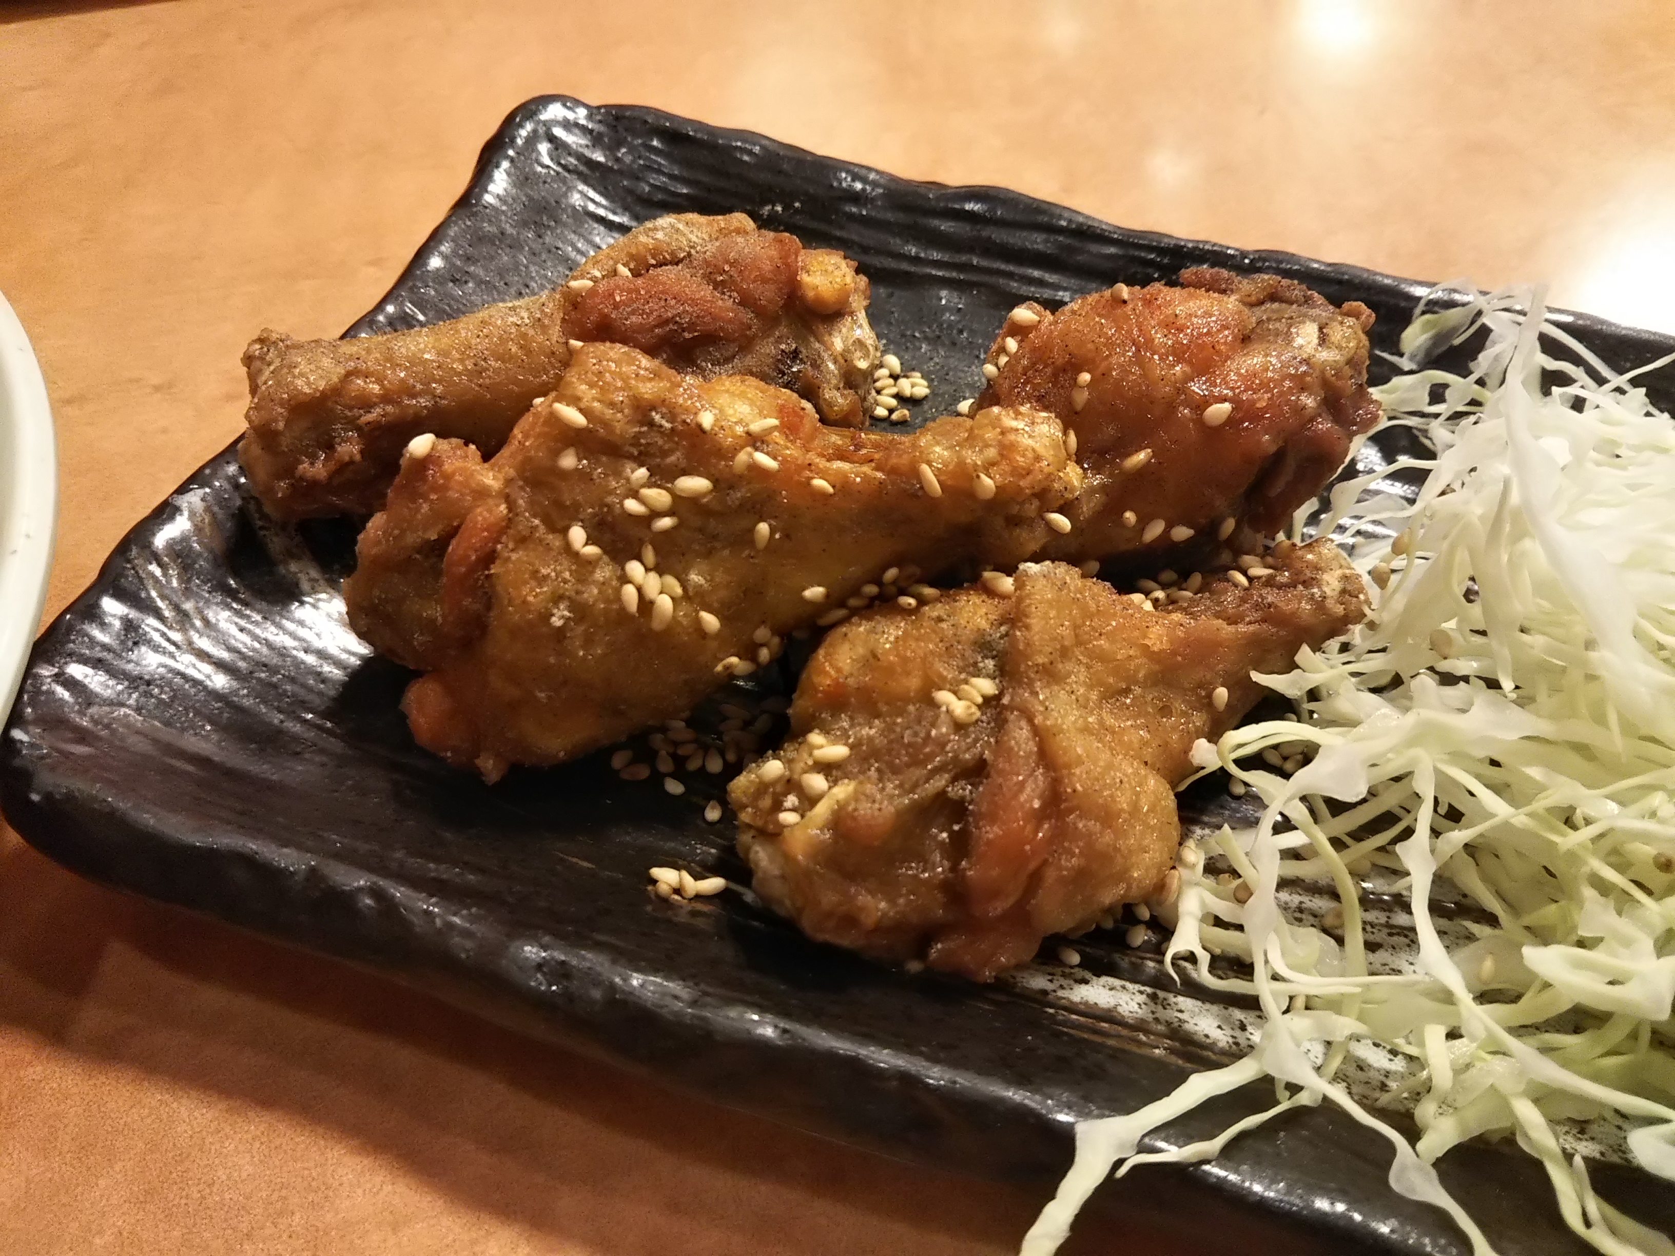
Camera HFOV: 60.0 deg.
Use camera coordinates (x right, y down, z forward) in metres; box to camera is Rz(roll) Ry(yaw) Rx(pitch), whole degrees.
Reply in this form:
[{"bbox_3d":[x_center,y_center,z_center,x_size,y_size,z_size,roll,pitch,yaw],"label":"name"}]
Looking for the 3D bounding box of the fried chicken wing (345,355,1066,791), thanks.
[{"bbox_3d":[-0.013,-0.011,0.179,0.094,0.044,0.045,-11,50,-13],"label":"fried chicken wing"}]

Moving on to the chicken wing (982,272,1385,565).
[{"bbox_3d":[0.041,-0.027,0.202,0.069,0.038,0.039,-22,54,-21],"label":"chicken wing"}]

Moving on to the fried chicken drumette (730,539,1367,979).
[{"bbox_3d":[0.030,0.009,0.168,0.087,0.040,0.043,-22,54,-21],"label":"fried chicken drumette"}]

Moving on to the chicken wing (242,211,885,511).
[{"bbox_3d":[-0.038,-0.035,0.206,0.091,0.035,0.035,-16,52,-17],"label":"chicken wing"}]

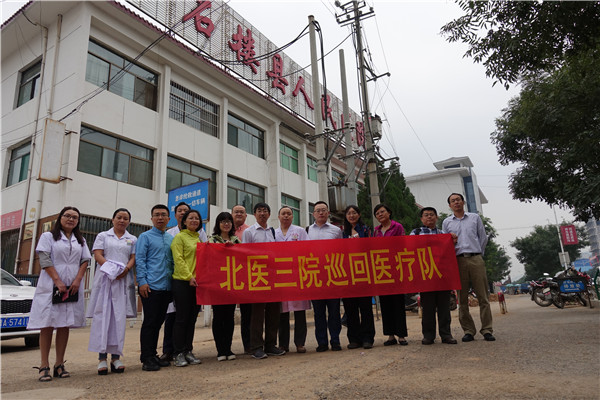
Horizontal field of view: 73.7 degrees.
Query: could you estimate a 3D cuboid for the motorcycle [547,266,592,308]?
[{"bbox_3d":[8.200,2.680,12.150,1.950,1.150,0.750,6,-17,-30],"label":"motorcycle"}]

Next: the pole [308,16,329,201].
[{"bbox_3d":[0.640,-1.440,12.080,0.310,9.700,0.310,-12,-17,32],"label":"pole"}]

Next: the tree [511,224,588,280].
[{"bbox_3d":[19.100,4.500,30.000,5.200,5.600,5.200,-12,-17,32],"label":"tree"}]

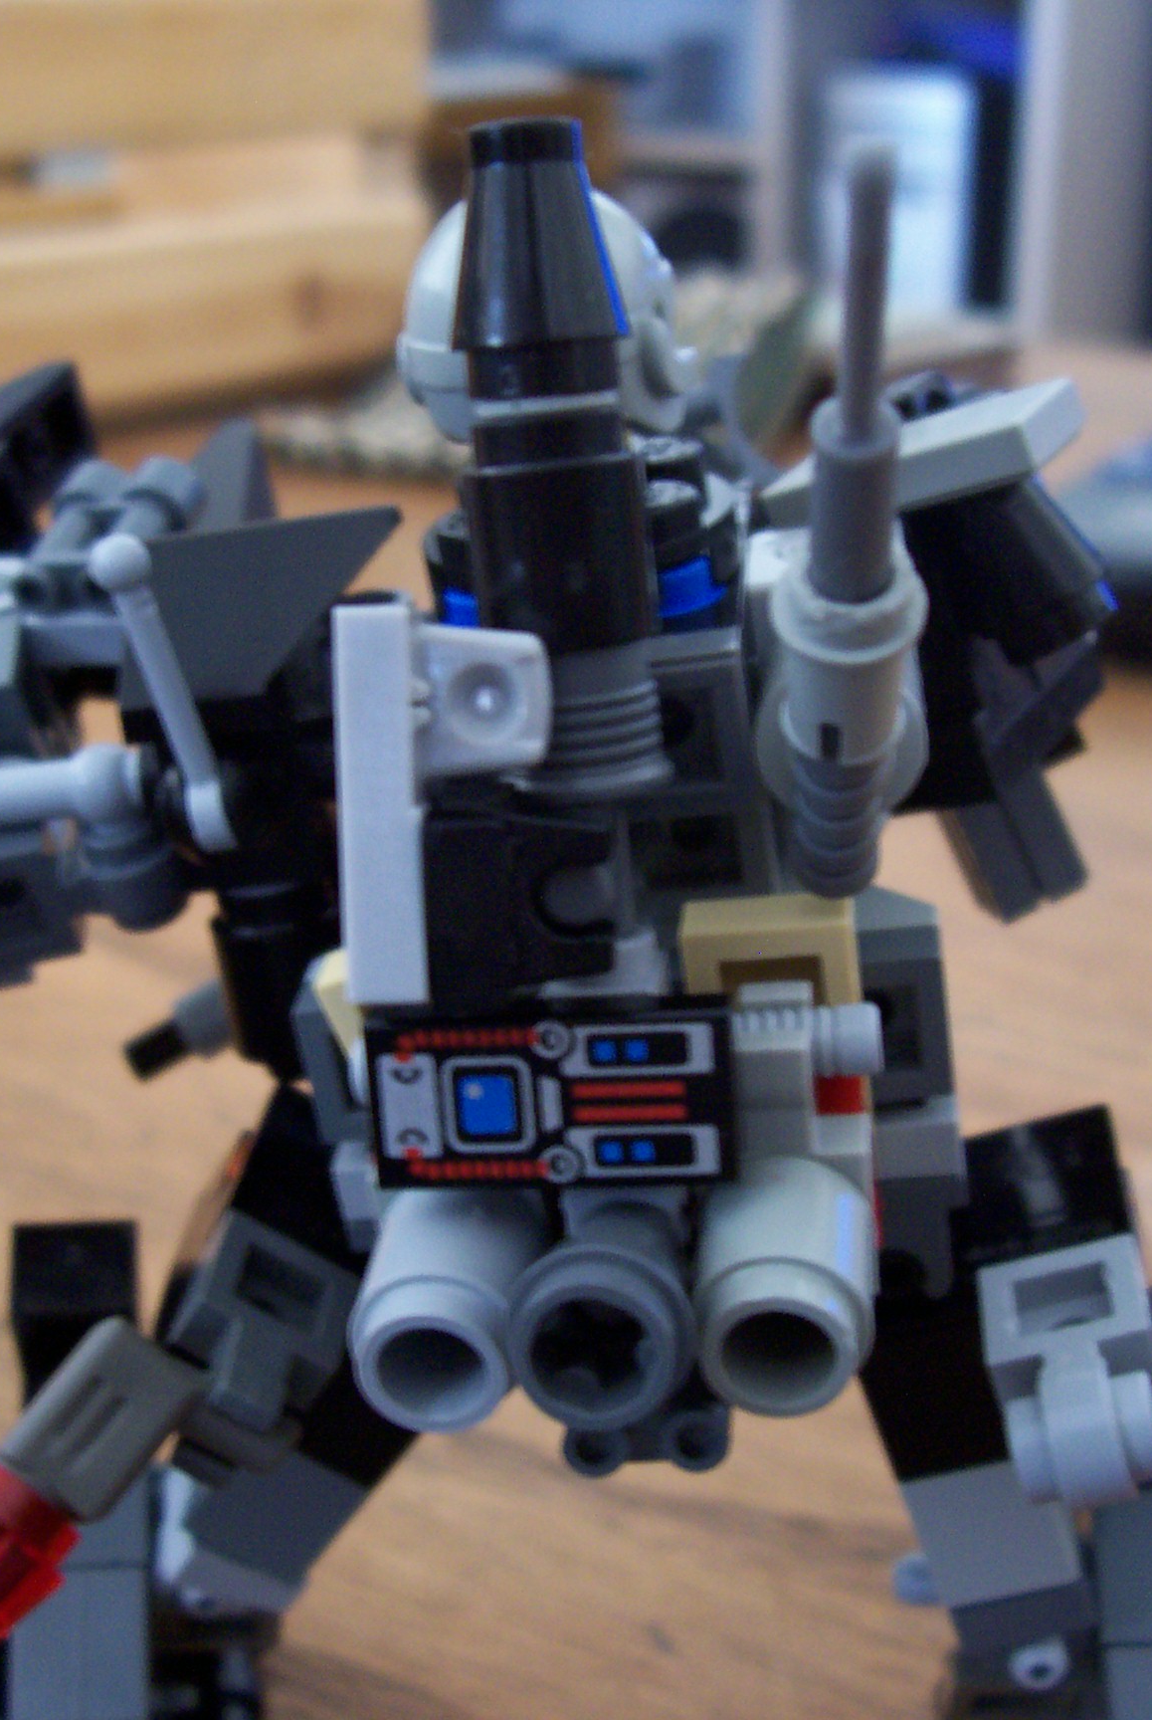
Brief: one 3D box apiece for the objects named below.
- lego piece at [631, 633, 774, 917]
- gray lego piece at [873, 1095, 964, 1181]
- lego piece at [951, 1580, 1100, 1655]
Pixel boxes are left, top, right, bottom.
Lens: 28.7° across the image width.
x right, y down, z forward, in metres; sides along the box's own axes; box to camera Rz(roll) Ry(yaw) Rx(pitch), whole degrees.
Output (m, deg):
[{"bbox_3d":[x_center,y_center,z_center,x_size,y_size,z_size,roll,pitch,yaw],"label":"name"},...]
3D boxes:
[{"bbox_3d":[0.007,-0.005,0.121,0.008,0.016,0.008,3,22,7],"label":"lego piece"},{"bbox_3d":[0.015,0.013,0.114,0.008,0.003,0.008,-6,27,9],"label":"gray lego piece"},{"bbox_3d":[0.026,0.043,0.135,0.008,0.003,0.008,-10,18,5],"label":"lego piece"}]

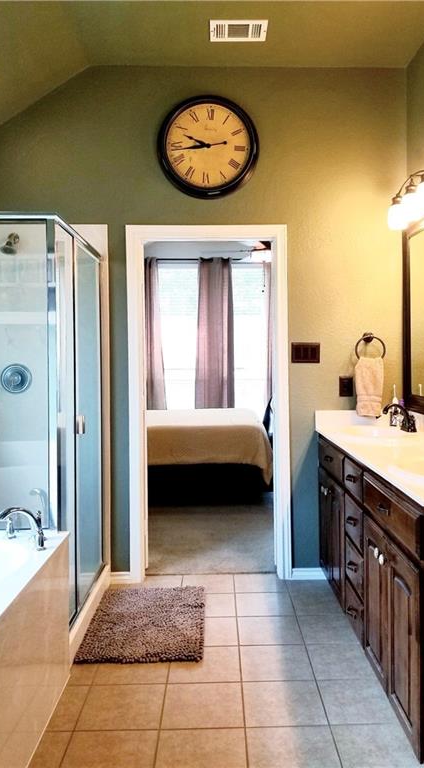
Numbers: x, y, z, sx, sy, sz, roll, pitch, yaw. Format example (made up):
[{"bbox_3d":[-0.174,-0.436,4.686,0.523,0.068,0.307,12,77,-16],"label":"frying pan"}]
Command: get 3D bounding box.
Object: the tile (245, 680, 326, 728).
[{"bbox_3d":[0.280,1.264,2.276,0.306,0.012,0.300,-1,3,0],"label":"tile"}]

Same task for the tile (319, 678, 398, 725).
[{"bbox_3d":[0.585,1.258,2.276,0.296,0.012,0.297,-1,3,0],"label":"tile"}]

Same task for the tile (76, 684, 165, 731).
[{"bbox_3d":[-0.338,1.236,2.215,0.303,0.010,0.303,-1,2,1],"label":"tile"}]

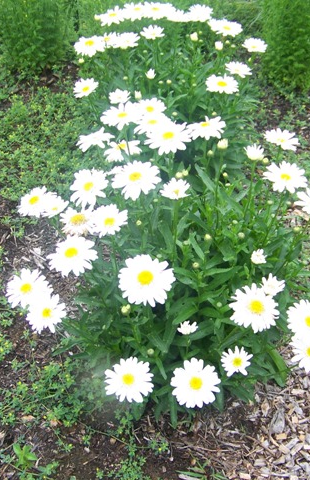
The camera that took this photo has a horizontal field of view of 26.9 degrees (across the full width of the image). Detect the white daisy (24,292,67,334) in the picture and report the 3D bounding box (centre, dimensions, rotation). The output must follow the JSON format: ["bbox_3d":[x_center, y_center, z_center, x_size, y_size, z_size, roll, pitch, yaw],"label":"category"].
[{"bbox_3d":[-0.174,0.117,1.040,0.069,0.019,0.069,0,58,1],"label":"white daisy"}]

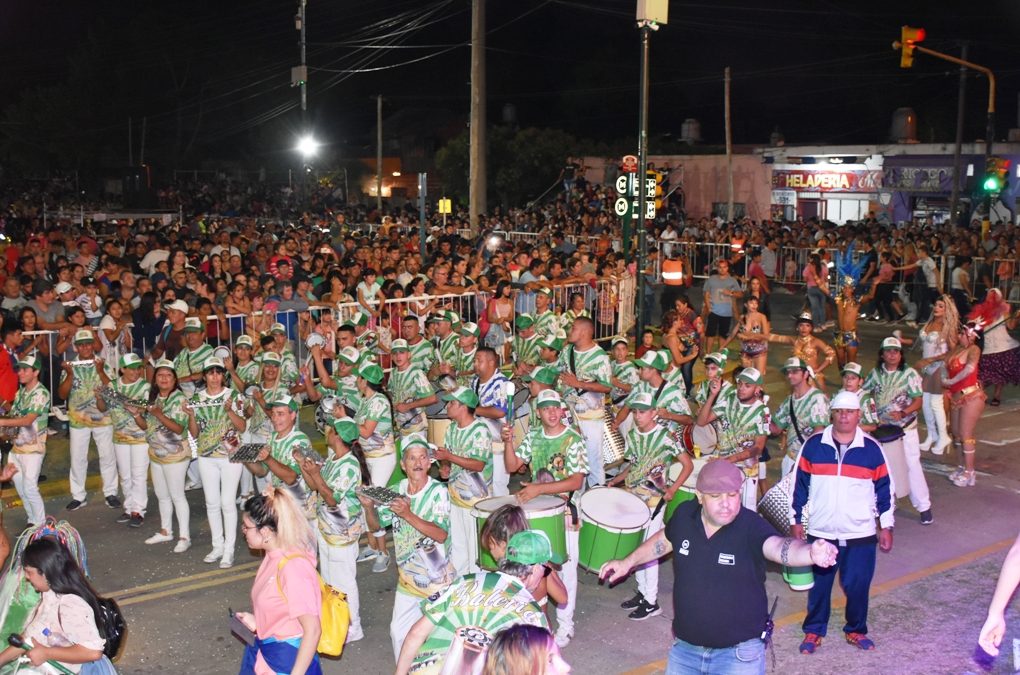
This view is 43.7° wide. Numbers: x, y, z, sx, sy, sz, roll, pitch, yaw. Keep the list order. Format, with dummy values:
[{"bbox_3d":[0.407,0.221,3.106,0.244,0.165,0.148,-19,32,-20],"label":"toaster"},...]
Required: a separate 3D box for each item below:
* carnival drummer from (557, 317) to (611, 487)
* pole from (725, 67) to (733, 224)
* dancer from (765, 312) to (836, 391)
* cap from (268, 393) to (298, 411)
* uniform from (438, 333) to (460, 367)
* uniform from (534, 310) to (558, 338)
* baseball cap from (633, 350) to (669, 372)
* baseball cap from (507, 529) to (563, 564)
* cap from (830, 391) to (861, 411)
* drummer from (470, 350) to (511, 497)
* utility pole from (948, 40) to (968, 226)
[{"bbox_3d":[0.697,0.753,12.070,0.480,1.890,0.520,-7,10,-43],"label":"carnival drummer"},{"bbox_3d":[7.094,-5.290,41.000,0.220,6.840,0.220,-2,7,0],"label":"pole"},{"bbox_3d":[3.174,0.598,13.900,0.780,1.750,0.400,1,7,9],"label":"dancer"},{"bbox_3d":[-1.633,0.459,9.130,0.185,0.135,0.250,4,8,26],"label":"cap"},{"bbox_3d":[-0.695,0.234,14.150,0.300,0.600,0.470,-6,10,-39],"label":"uniform"},{"bbox_3d":[0.494,-0.081,17.200,0.460,0.600,0.300,6,10,36],"label":"uniform"},{"bbox_3d":[1.156,0.194,10.500,0.260,0.145,0.180,4,4,-35],"label":"baseball cap"},{"bbox_3d":[0.111,0.954,5.750,0.280,0.160,0.190,6,3,-33],"label":"baseball cap"},{"bbox_3d":[2.300,0.432,8.720,0.200,0.140,0.260,1,8,7],"label":"cap"},{"bbox_3d":[-0.187,0.946,11.056,0.460,1.751,0.520,-5,9,-37],"label":"drummer"},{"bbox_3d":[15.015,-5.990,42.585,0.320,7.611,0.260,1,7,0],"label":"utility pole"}]

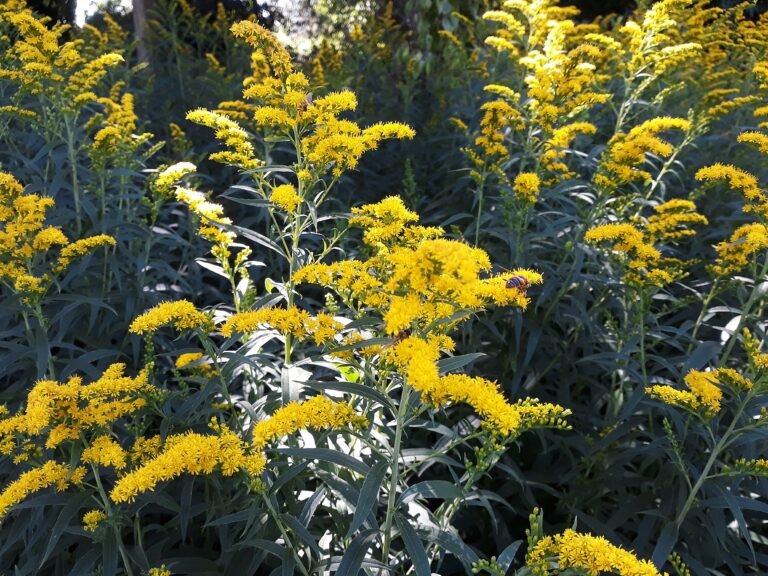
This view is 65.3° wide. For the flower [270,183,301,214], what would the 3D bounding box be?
[{"bbox_3d":[-0.079,-0.072,0.480,0.024,0.024,0.023,0,18,0],"label":"flower"}]

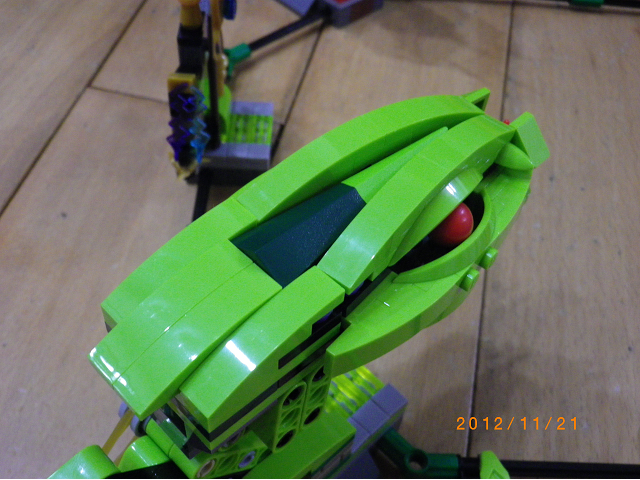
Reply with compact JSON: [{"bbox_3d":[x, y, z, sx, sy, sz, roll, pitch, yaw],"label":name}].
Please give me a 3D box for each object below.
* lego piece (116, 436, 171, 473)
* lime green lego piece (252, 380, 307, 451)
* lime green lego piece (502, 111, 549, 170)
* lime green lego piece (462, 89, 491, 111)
[{"bbox_3d":[-0.036,0.049,0.159,0.011,0.010,0.010,-34,60,-29],"label":"lego piece"},{"bbox_3d":[-0.009,0.036,0.167,0.008,0.024,0.008,-30,56,-35],"label":"lime green lego piece"},{"bbox_3d":[0.049,-0.023,0.180,0.008,0.008,0.009,-34,58,-30],"label":"lime green lego piece"},{"bbox_3d":[0.036,-0.034,0.189,0.008,0.008,0.009,-34,58,-30],"label":"lime green lego piece"}]

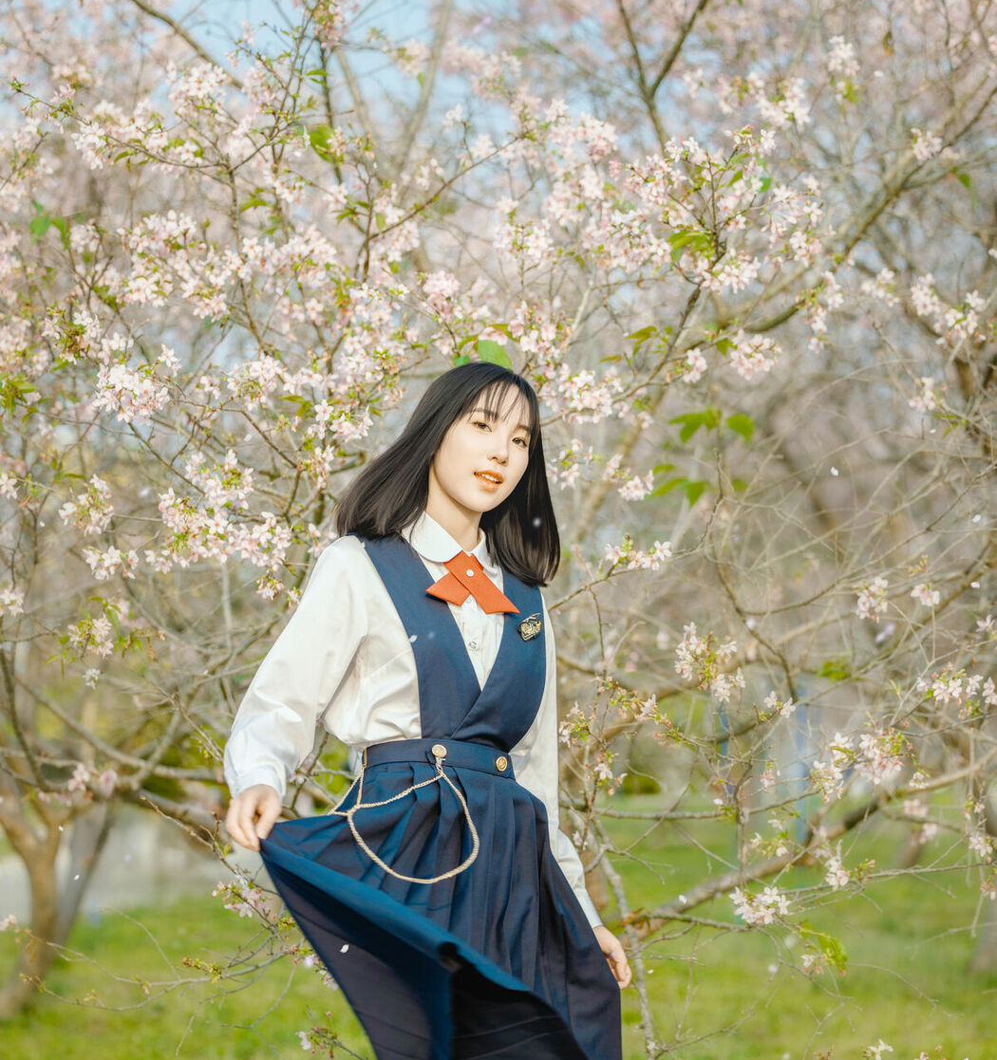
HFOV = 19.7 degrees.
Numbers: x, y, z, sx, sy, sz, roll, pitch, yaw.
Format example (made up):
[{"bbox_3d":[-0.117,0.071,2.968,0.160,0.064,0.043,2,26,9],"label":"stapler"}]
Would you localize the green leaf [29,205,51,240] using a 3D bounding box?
[{"bbox_3d":[-0.879,-0.591,5.500,0.040,0.067,0.030,0,-3,0],"label":"green leaf"}]

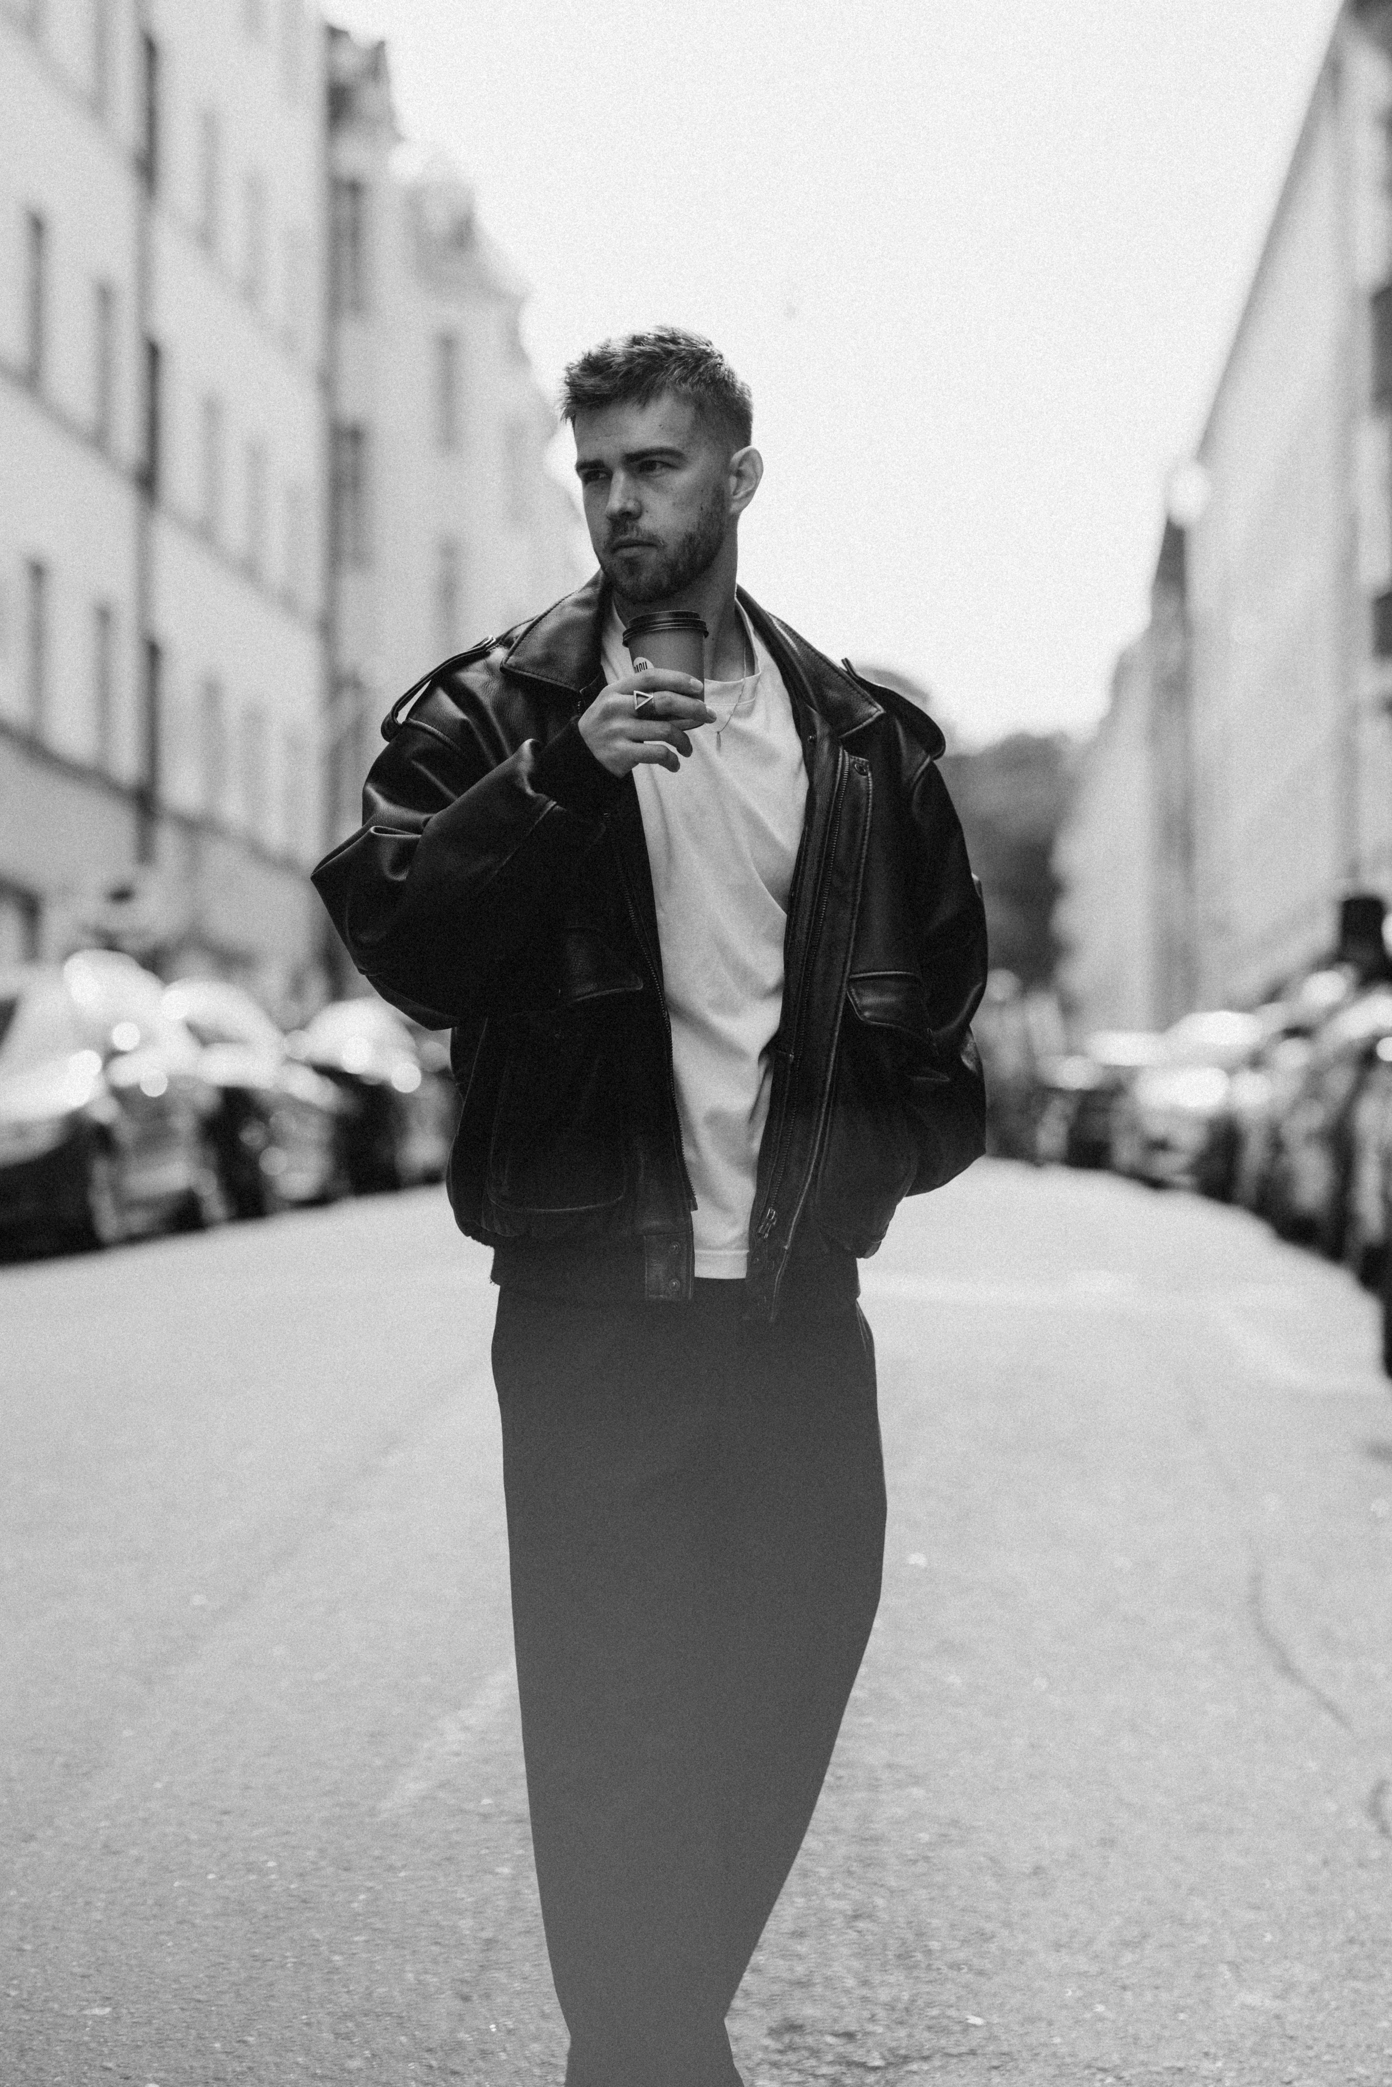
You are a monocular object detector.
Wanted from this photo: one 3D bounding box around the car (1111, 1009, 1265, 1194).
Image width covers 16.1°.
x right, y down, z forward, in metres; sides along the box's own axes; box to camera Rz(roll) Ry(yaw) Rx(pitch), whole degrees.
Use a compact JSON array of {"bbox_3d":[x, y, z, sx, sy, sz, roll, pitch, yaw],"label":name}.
[{"bbox_3d":[4.300,0.410,39.000,1.800,1.450,4.400,0,-1,3],"label":"car"}]

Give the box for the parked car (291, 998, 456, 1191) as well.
[{"bbox_3d":[-3.020,0.380,38.600,1.800,1.470,4.400,0,-1,3],"label":"parked car"}]

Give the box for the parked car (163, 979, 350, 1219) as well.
[{"bbox_3d":[-3.440,0.340,31.600,1.800,1.480,4.400,0,-1,3],"label":"parked car"}]

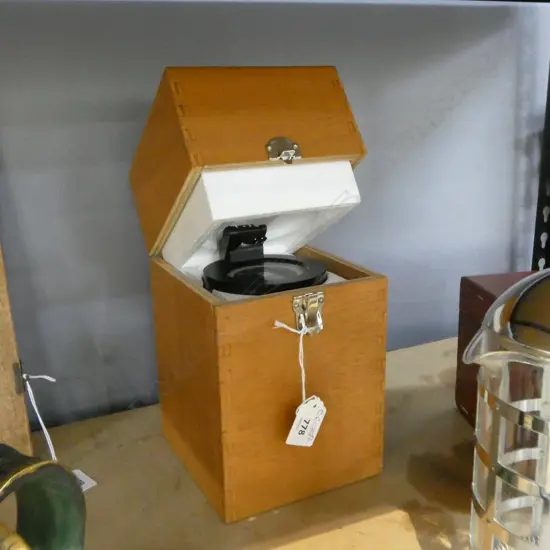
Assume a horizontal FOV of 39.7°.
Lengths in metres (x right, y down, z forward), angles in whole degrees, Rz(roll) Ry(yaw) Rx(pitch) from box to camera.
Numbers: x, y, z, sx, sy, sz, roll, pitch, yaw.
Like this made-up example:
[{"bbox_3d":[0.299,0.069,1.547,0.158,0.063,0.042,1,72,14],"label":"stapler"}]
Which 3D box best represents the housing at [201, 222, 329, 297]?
[{"bbox_3d":[-0.008,-0.012,0.743,0.119,0.050,0.124,-1,16,0],"label":"housing"}]

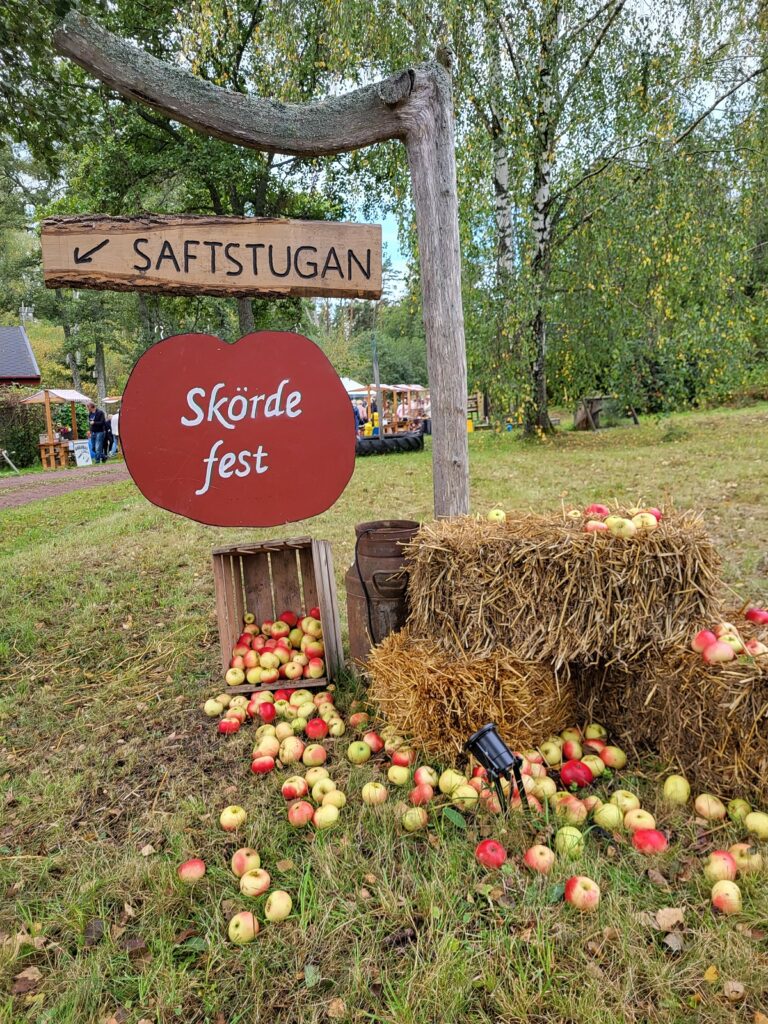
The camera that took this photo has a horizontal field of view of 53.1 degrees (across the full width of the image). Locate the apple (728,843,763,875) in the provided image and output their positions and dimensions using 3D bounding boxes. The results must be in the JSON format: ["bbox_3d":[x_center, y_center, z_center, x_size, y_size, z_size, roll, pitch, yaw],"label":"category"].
[{"bbox_3d":[0.944,0.904,2.008,0.076,0.070,0.076,-3,9,0],"label":"apple"}]

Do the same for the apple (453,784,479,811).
[{"bbox_3d":[0.240,0.838,2.258,0.074,0.067,0.074,-1,9,0],"label":"apple"}]

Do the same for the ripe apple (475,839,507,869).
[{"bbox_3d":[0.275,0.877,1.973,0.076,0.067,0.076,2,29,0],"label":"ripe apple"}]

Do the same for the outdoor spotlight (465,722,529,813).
[{"bbox_3d":[0.335,0.758,2.273,0.165,0.240,0.120,6,12,42],"label":"outdoor spotlight"}]

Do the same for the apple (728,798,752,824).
[{"bbox_3d":[0.983,0.826,2.120,0.066,0.060,0.066,0,9,0],"label":"apple"}]

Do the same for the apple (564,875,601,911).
[{"bbox_3d":[0.449,0.864,1.741,0.073,0.066,0.073,0,9,0],"label":"apple"}]

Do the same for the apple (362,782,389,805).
[{"bbox_3d":[-0.026,0.854,2.327,0.076,0.067,0.076,-1,9,0],"label":"apple"}]

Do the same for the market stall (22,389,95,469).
[{"bbox_3d":[-9.226,-2.353,21.800,1.220,2.200,1.950,-2,9,2],"label":"market stall"}]

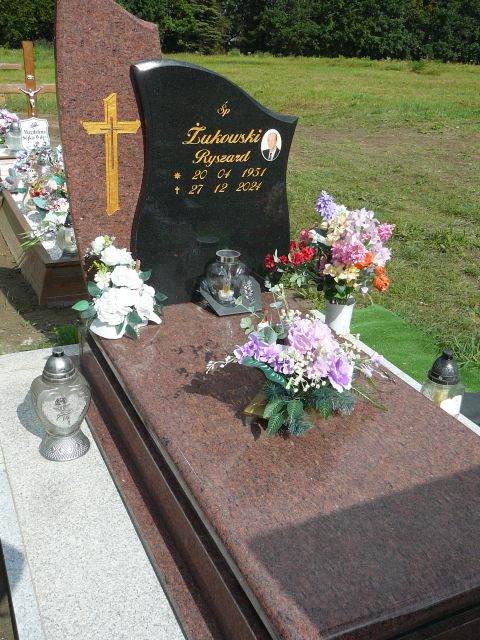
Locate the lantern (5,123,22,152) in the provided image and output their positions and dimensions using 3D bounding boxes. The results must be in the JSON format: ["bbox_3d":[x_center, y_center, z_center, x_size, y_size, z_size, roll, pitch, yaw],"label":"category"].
[{"bbox_3d":[-2.166,-1.730,6.147,0.162,0.273,0.162,-9,26,-24],"label":"lantern"}]

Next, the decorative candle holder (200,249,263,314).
[{"bbox_3d":[-0.028,-0.171,2.636,0.247,0.242,0.192,-9,26,-24],"label":"decorative candle holder"}]

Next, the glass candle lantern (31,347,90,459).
[{"bbox_3d":[-0.584,0.260,2.116,0.192,0.349,0.172,-9,26,-24],"label":"glass candle lantern"}]

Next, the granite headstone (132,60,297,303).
[{"bbox_3d":[-0.102,-0.527,2.596,0.687,0.927,0.078,-9,26,-24],"label":"granite headstone"}]

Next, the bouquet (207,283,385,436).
[{"bbox_3d":[0.146,0.112,1.849,0.465,0.353,0.364,-9,26,-24],"label":"bouquet"}]

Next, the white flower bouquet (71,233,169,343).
[{"bbox_3d":[-0.449,-0.137,2.405,0.328,0.333,0.263,-9,26,-24],"label":"white flower bouquet"}]

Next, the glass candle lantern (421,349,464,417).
[{"bbox_3d":[0.720,0.248,2.300,0.157,0.318,0.157,-3,24,-13],"label":"glass candle lantern"}]

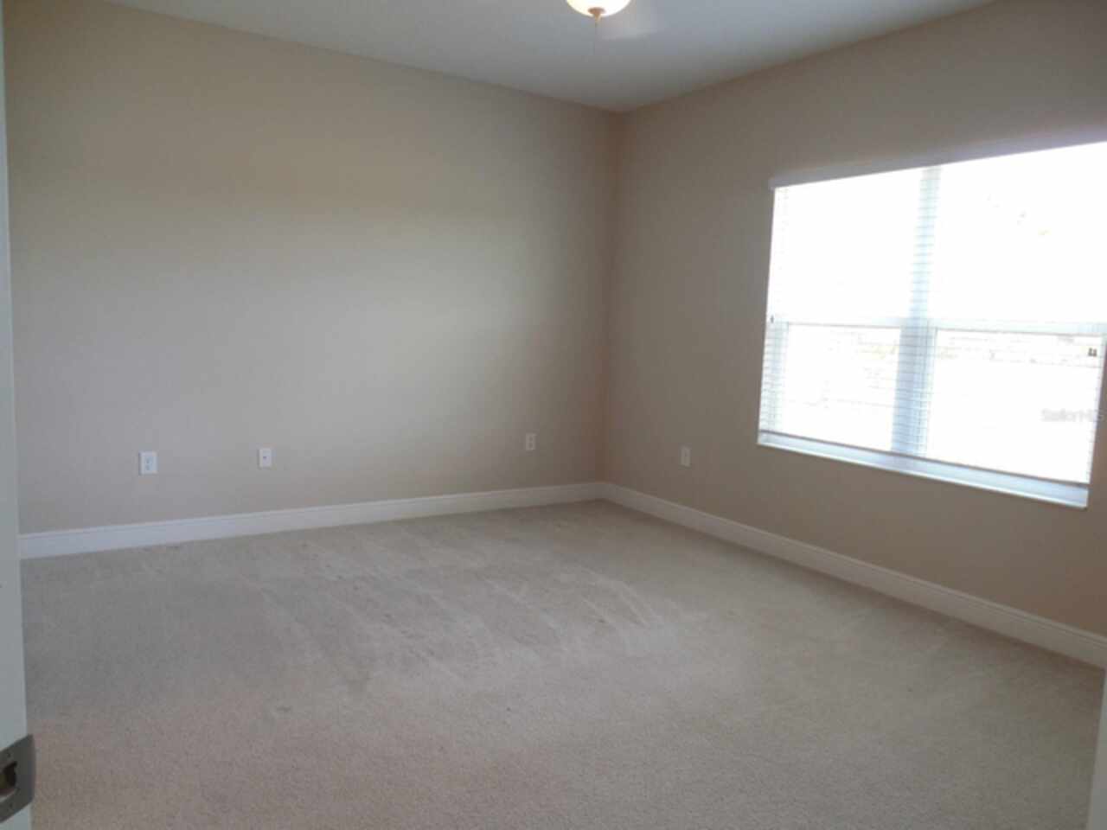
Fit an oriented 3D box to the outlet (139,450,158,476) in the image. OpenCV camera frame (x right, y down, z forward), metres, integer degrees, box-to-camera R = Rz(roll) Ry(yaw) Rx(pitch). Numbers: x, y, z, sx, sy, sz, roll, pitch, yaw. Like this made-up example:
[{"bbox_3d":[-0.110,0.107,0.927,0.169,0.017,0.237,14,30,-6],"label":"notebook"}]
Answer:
[{"bbox_3d":[-2.135,0.253,4.215,0.078,0.121,0.010,-2,8,-33],"label":"outlet"}]

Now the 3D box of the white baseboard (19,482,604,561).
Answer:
[{"bbox_3d":[-1.198,0.599,4.881,3.700,0.126,0.016,-2,8,-33],"label":"white baseboard"}]

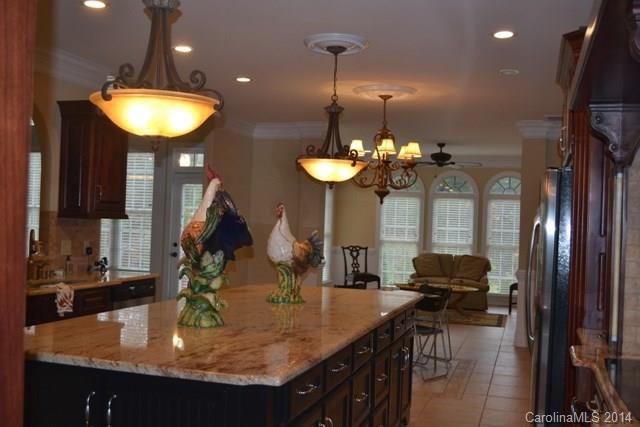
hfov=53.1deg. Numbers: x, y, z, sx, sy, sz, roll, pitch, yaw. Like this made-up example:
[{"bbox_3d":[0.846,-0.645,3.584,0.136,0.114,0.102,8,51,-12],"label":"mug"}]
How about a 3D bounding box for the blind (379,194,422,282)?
[{"bbox_3d":[1.572,0.567,12.694,0.800,1.810,0.060,2,-1,18],"label":"blind"}]

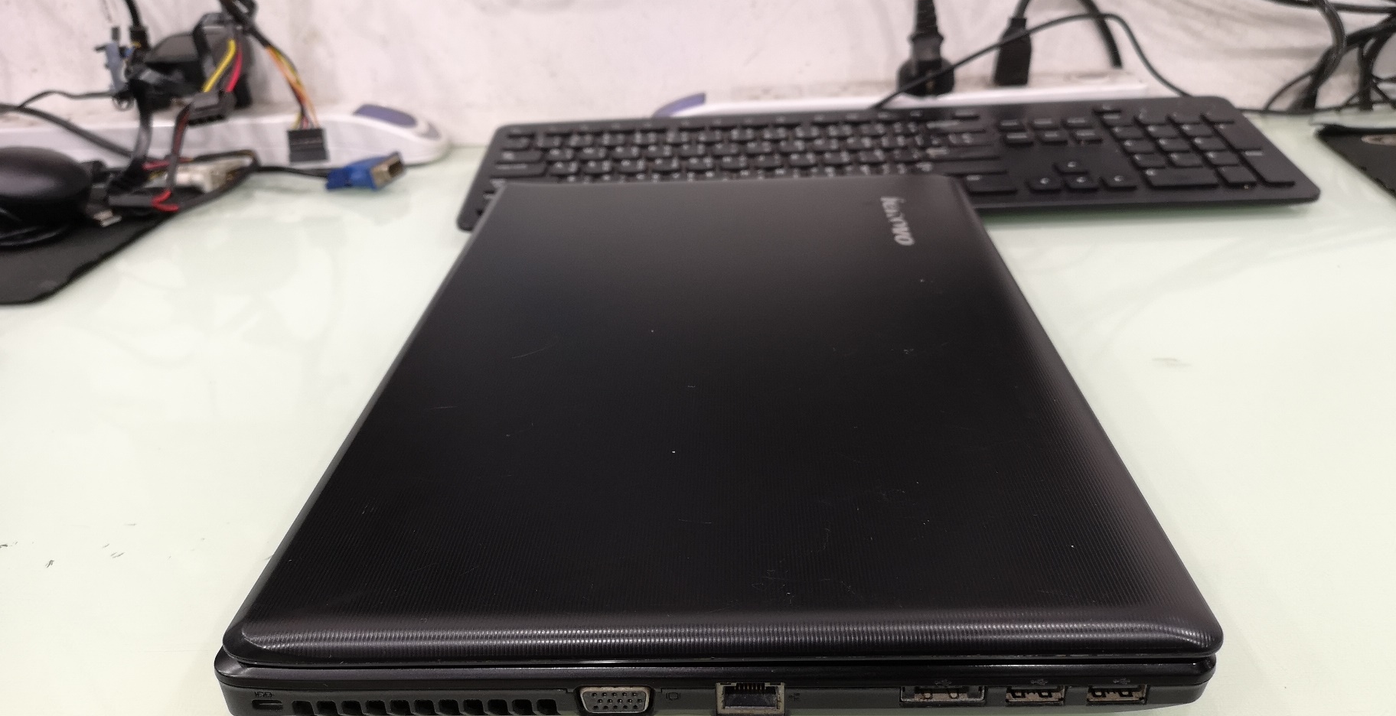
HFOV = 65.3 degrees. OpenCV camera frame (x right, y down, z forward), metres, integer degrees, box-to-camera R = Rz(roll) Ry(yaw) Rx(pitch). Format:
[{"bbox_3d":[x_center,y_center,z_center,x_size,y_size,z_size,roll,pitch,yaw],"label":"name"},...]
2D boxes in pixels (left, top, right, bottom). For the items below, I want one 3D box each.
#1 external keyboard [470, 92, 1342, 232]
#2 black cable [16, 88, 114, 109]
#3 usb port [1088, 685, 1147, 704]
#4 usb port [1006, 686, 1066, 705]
[{"bbox_3d":[0.097,-0.107,0.612,0.442,0.021,0.132,-2,33,2],"label":"external keyboard"},{"bbox_3d":[-0.412,-0.169,0.708,0.061,0.013,0.012,-1,27,3],"label":"black cable"},{"bbox_3d":[0.095,0.074,0.250,0.014,0.006,0.009,-1,27,3],"label":"usb port"},{"bbox_3d":[0.077,0.075,0.251,0.013,0.006,0.009,-1,27,3],"label":"usb port"}]

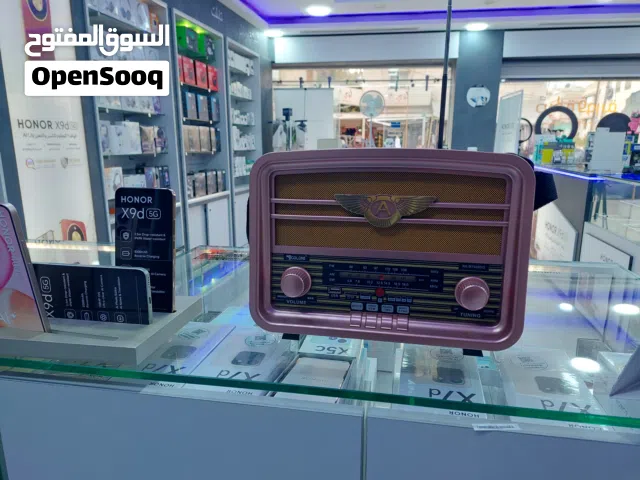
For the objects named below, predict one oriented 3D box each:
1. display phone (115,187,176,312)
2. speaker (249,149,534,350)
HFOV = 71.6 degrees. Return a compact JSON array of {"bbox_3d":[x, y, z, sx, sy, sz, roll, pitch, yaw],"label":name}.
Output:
[{"bbox_3d":[-0.217,0.017,0.552,0.076,0.162,0.009,2,5,8],"label":"display phone"},{"bbox_3d":[0.079,0.005,0.541,0.303,0.220,0.117,2,8,11],"label":"speaker"}]

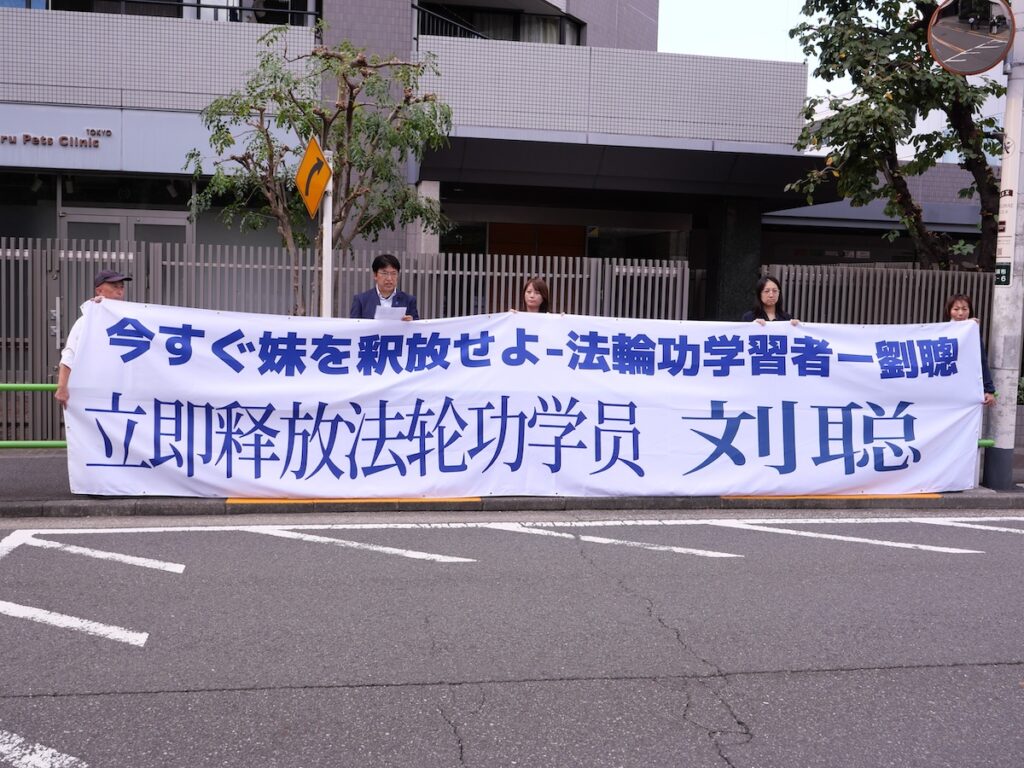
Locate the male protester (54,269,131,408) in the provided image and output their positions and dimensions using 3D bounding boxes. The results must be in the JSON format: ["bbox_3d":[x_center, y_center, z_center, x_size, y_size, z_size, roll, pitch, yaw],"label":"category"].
[{"bbox_3d":[-2.822,-0.007,7.288,0.560,1.537,0.440,-3,7,-38],"label":"male protester"}]

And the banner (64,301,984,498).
[{"bbox_3d":[0.355,0.123,7.654,6.738,1.360,0.200,1,6,-11],"label":"banner"}]

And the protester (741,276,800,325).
[{"bbox_3d":[1.971,-0.016,8.225,0.470,1.636,0.400,1,5,-6],"label":"protester"}]

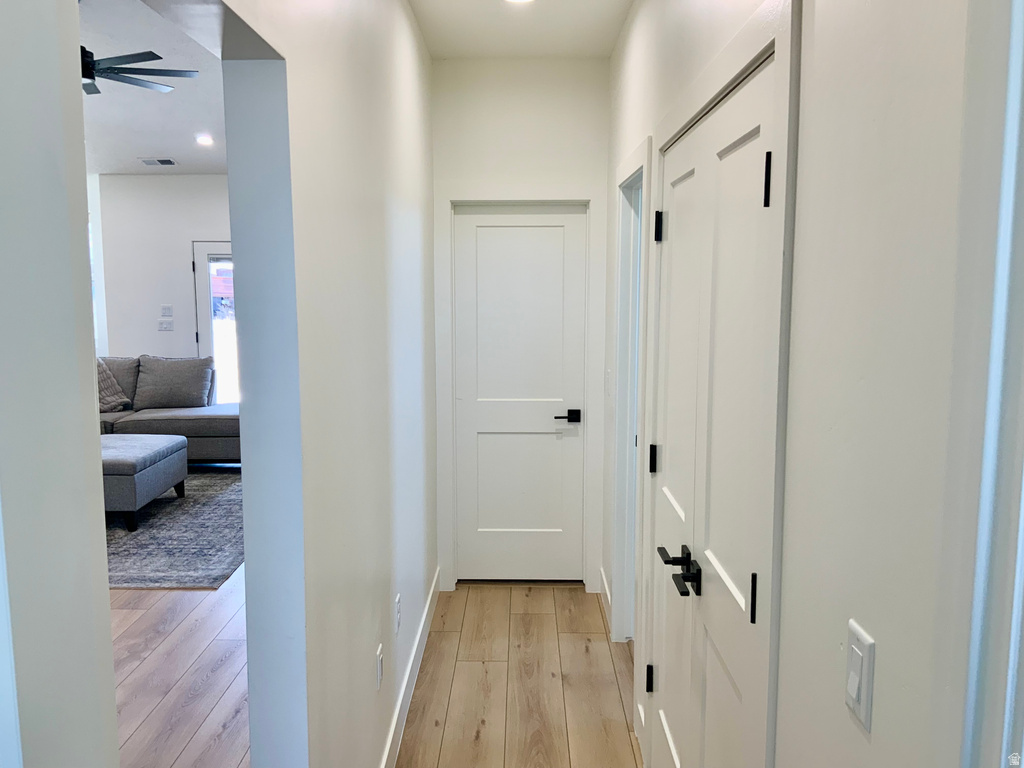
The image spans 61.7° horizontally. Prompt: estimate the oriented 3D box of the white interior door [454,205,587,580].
[{"bbox_3d":[0.046,0.068,4.589,0.705,2.025,0.040,0,7,1],"label":"white interior door"}]

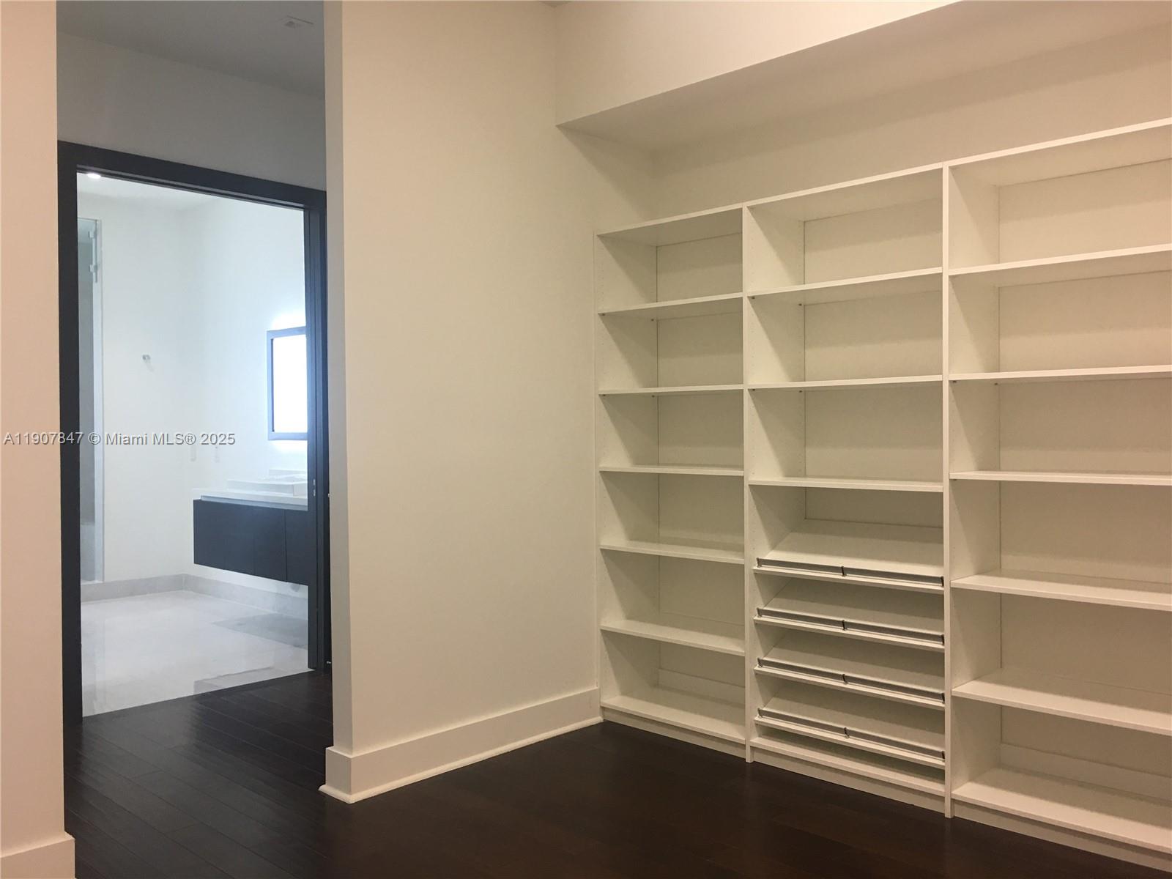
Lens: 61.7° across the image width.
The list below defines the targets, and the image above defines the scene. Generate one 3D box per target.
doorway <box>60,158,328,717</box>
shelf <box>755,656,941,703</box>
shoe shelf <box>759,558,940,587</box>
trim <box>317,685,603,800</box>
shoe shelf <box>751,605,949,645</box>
[{"bbox_3d":[-1.851,-0.029,4.774,0.150,2.540,1.360,0,1,44],"label":"doorway"},{"bbox_3d":[1.023,0.804,3.593,0.760,0.075,0.350,0,19,44],"label":"shelf"},{"bbox_3d":[1.020,0.419,3.589,0.760,0.075,0.350,0,19,44],"label":"shoe shelf"},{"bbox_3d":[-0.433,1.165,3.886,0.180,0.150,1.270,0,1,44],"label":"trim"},{"bbox_3d":[1.021,0.611,3.591,0.760,0.075,0.350,0,19,44],"label":"shoe shelf"}]

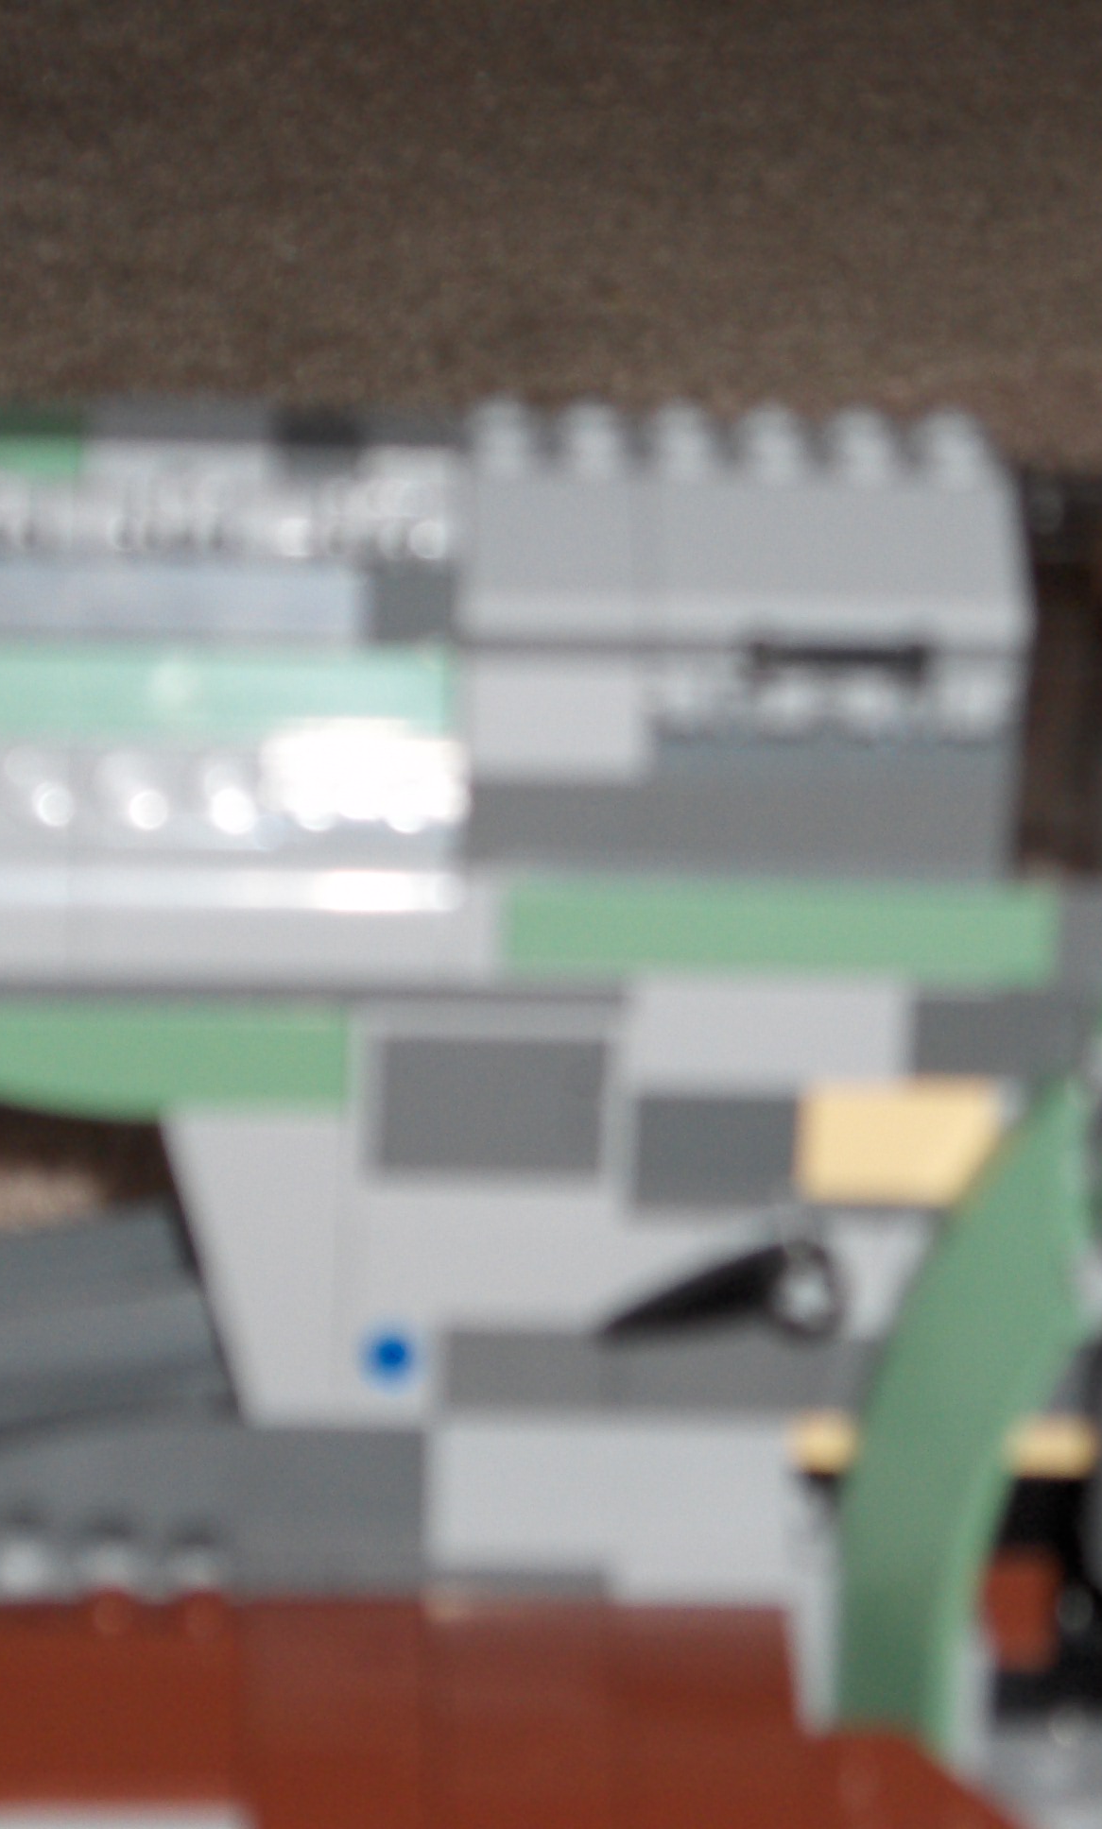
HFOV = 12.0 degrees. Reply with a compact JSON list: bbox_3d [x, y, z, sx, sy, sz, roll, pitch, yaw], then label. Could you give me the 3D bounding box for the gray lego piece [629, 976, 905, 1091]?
[{"bbox_3d":[0.019,0.010,0.450,0.024,0.010,0.008,1,5,0],"label":"gray lego piece"}]

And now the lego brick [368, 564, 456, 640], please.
[{"bbox_3d":[-0.012,-0.027,0.450,0.008,0.008,0.004,1,7,0],"label":"lego brick"}]

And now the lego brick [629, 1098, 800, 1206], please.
[{"bbox_3d":[0.014,0.020,0.462,0.016,0.010,0.009,1,21,0],"label":"lego brick"}]

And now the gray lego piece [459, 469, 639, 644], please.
[{"bbox_3d":[0.000,-0.032,0.450,0.016,0.010,0.022,1,21,0],"label":"gray lego piece"}]

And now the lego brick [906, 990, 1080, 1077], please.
[{"bbox_3d":[0.039,0.008,0.458,0.016,0.010,0.009,1,21,0],"label":"lego brick"}]

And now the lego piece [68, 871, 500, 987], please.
[{"bbox_3d":[-0.023,0.001,0.451,0.036,0.010,0.008,1,4,0],"label":"lego piece"}]

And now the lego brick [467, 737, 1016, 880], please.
[{"bbox_3d":[0.017,-0.009,0.459,0.048,0.010,0.009,1,21,0],"label":"lego brick"}]

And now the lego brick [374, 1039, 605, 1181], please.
[{"bbox_3d":[-0.005,0.016,0.461,0.020,0.012,0.009,1,21,0],"label":"lego brick"}]

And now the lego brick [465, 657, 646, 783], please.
[{"bbox_3d":[0.000,-0.017,0.457,0.016,0.010,0.008,1,4,0],"label":"lego brick"}]

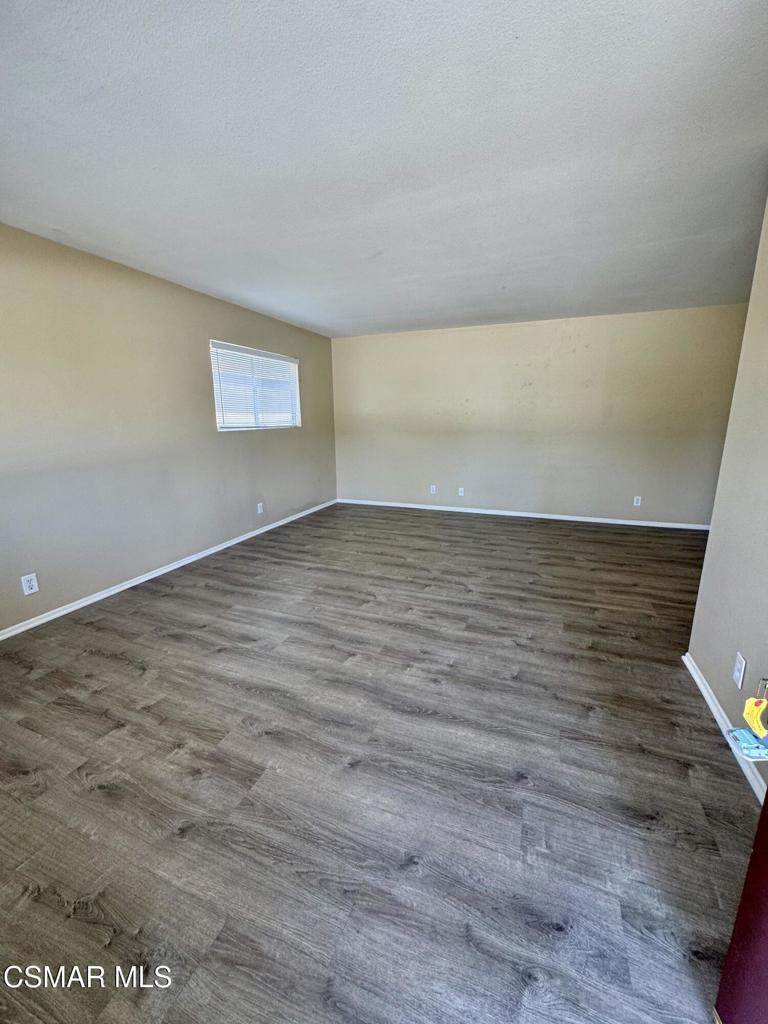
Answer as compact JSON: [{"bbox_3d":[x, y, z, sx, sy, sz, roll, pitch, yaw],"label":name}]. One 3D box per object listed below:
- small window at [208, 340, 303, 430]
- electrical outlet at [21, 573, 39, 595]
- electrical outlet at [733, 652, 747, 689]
[{"bbox_3d":[-1.385,-1.382,4.724,0.050,0.850,1.510,5,14,21],"label":"small window"},{"bbox_3d":[-2.303,0.471,2.697,0.010,0.118,0.076,5,14,21],"label":"electrical outlet"},{"bbox_3d":[1.453,0.647,1.688,0.010,0.118,0.075,5,14,21],"label":"electrical outlet"}]

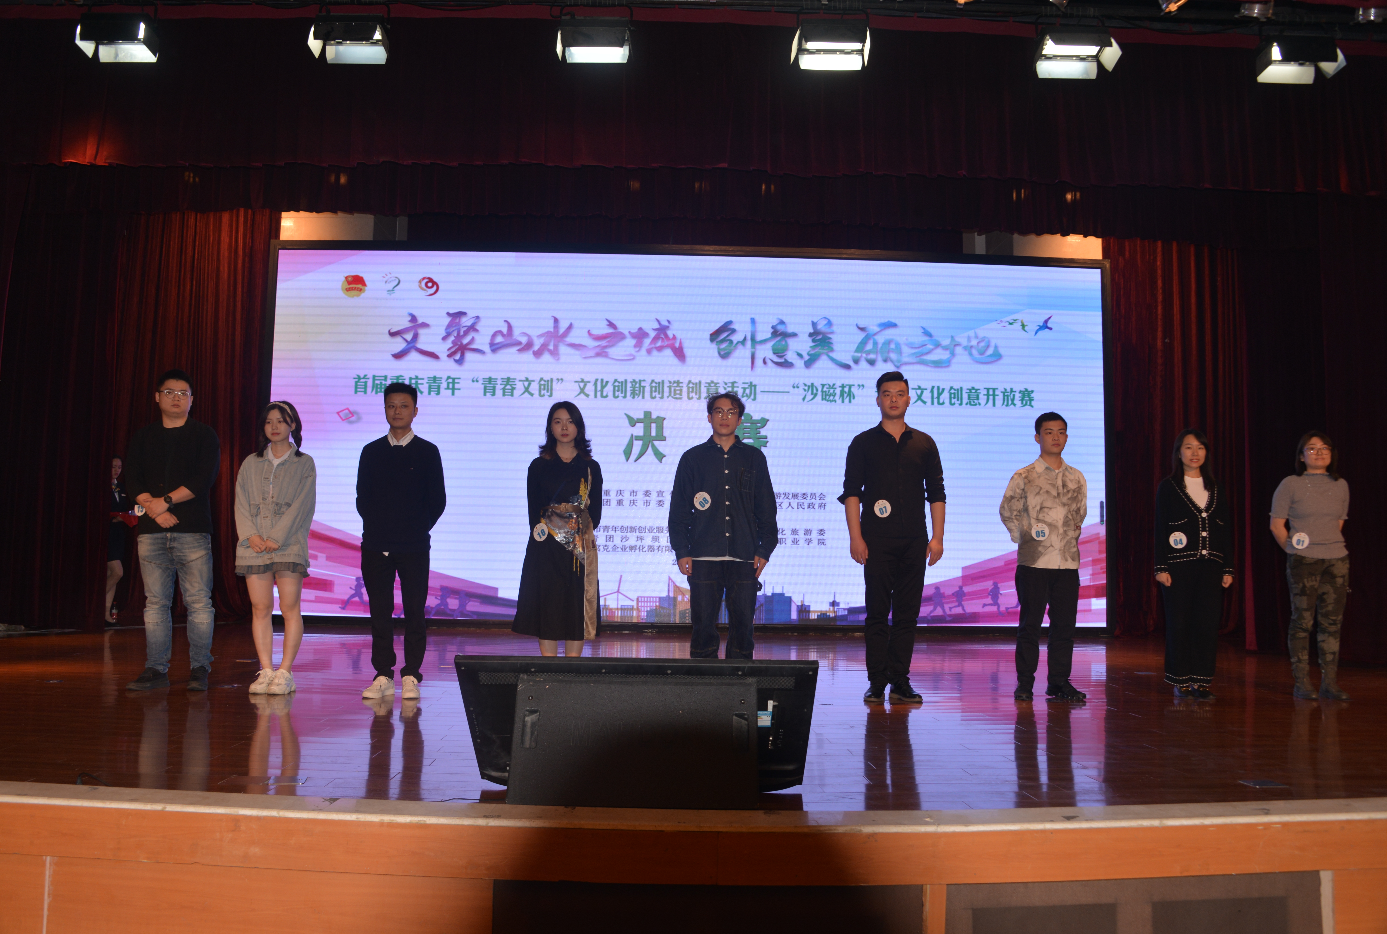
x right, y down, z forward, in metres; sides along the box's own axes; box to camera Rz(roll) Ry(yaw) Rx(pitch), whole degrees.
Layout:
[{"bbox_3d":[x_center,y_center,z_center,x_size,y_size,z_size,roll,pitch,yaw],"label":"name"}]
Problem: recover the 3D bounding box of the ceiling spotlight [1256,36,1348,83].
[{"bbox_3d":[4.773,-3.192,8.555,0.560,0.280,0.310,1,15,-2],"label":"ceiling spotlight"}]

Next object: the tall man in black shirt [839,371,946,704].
[{"bbox_3d":[1.129,0.377,6.211,0.610,1.867,0.360,1,-5,-2],"label":"tall man in black shirt"}]

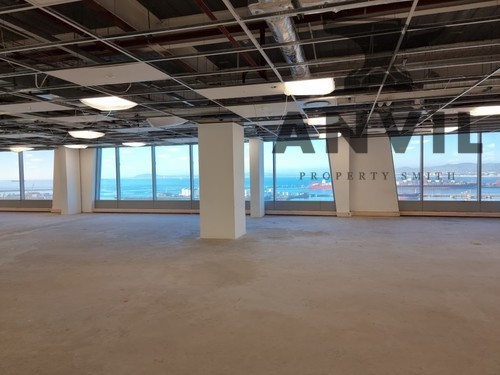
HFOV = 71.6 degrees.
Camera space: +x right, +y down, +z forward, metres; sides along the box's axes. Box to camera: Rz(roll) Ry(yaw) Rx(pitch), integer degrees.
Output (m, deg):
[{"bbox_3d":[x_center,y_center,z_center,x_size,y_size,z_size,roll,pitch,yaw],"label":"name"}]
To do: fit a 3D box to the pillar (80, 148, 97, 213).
[{"bbox_3d":[-6.472,-0.262,13.974,0.566,2.532,0.298,0,2,16],"label":"pillar"}]

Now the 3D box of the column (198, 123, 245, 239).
[{"bbox_3d":[-0.616,-0.140,7.938,0.789,2.532,0.765,0,2,16],"label":"column"}]

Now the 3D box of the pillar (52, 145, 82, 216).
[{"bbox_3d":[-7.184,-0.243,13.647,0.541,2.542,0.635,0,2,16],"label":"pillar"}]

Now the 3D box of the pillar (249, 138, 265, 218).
[{"bbox_3d":[0.225,-0.294,11.530,0.323,2.542,0.496,0,2,16],"label":"pillar"}]

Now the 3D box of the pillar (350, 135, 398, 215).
[{"bbox_3d":[4.524,-0.406,12.738,1.720,2.885,0.420,0,2,16],"label":"pillar"}]

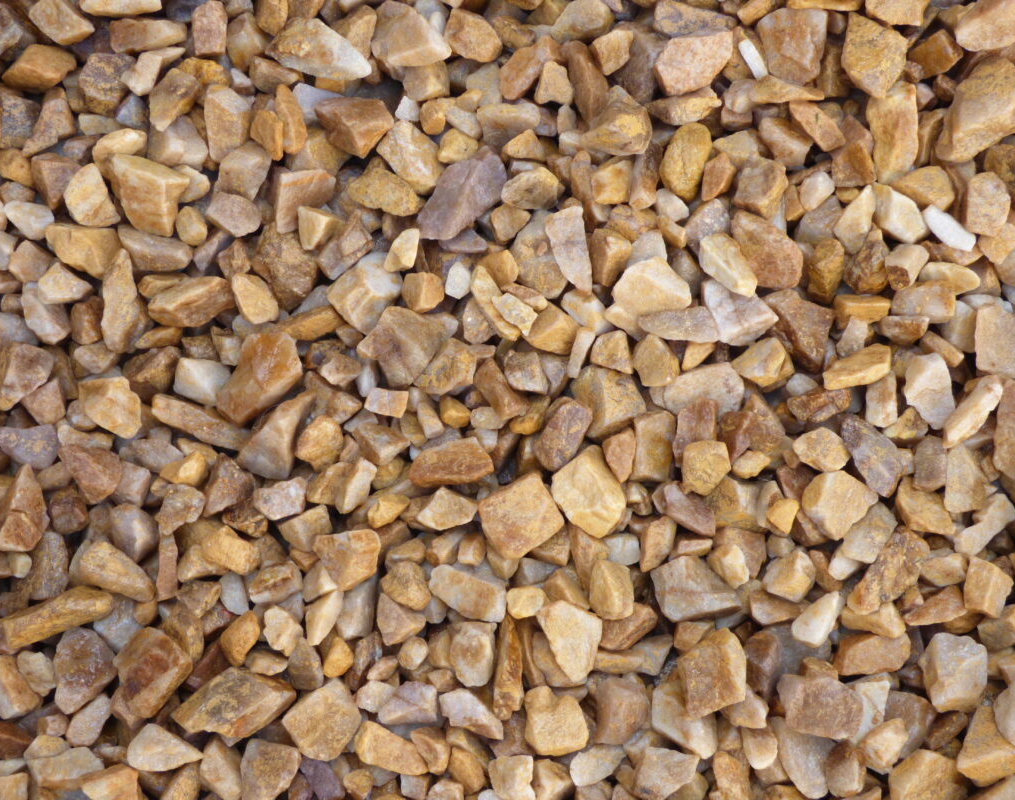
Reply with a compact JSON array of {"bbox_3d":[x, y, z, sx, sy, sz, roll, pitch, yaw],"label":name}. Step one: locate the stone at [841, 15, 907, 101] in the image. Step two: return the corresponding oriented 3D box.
[{"bbox_3d":[0.155,-0.147,0.726,0.031,0.019,0.029,26,81,4],"label":"stone"}]

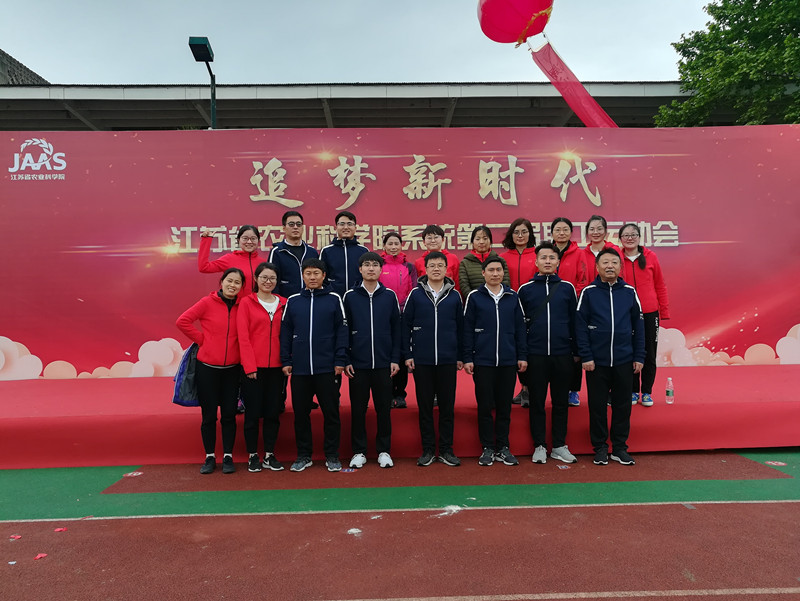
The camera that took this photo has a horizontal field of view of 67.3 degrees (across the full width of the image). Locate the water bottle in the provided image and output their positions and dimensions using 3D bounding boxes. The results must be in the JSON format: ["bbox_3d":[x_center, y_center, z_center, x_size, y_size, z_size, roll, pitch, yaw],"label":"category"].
[{"bbox_3d":[2.420,0.806,5.390,0.065,0.228,0.065,0,1,0],"label":"water bottle"}]

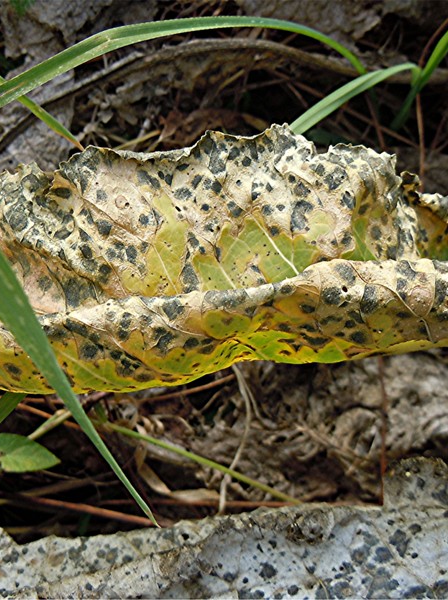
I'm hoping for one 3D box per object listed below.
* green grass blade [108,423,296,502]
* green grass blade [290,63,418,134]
[{"bbox_3d":[-0.015,0.099,0.420,0.137,0.006,0.004,20,77,9],"label":"green grass blade"},{"bbox_3d":[0.086,-0.132,0.460,0.120,0.011,0.014,-31,10,-16],"label":"green grass blade"}]

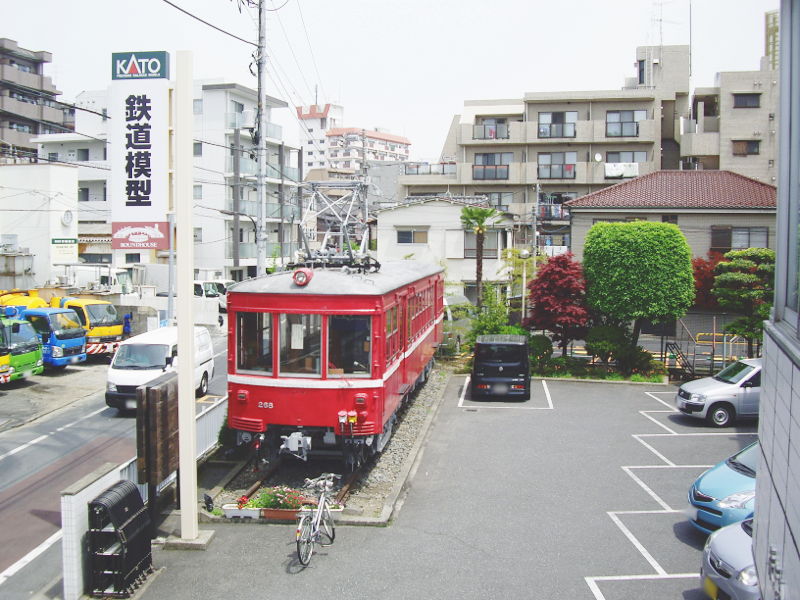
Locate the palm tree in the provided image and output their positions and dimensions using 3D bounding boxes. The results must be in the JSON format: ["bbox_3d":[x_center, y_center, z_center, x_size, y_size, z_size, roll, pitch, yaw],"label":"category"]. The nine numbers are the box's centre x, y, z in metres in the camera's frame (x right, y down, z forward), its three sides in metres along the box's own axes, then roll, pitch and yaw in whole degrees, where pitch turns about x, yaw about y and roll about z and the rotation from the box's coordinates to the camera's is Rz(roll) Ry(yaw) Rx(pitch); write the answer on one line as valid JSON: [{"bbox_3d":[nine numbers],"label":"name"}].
[{"bbox_3d":[2.937,-0.559,32.033,1.500,5.720,1.500,1,4,7],"label":"palm tree"}]

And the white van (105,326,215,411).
[{"bbox_3d":[-6.392,1.869,23.594,1.690,1.950,4.600,0,3,2],"label":"white van"}]

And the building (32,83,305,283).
[{"bbox_3d":[-17.404,-7.568,67.898,16.000,15.600,12.200,1,3,18],"label":"building"}]

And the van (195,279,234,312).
[{"bbox_3d":[-11.424,-0.009,52.085,4.000,2.050,1.680,2,3,22],"label":"van"}]

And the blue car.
[{"bbox_3d":[6.334,2.760,13.271,3.950,1.640,1.690,0,4,-5],"label":"blue car"}]

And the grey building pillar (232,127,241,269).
[{"bbox_3d":[-10.389,-6.476,55.696,0.360,8.950,0.360,1,4,7],"label":"grey building pillar"}]

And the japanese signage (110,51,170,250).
[{"bbox_3d":[-3.757,-2.145,12.697,0.800,2.800,0.140,1,4,10],"label":"japanese signage"}]

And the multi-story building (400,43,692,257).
[{"bbox_3d":[10.065,-8.421,63.515,18.800,17.300,11.000,1,4,8],"label":"multi-story building"}]

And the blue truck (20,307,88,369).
[{"bbox_3d":[-13.183,1.285,28.910,5.100,2.260,2.000,1,4,8],"label":"blue truck"}]

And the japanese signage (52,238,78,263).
[{"bbox_3d":[-15.958,-2.361,41.742,0.100,1.130,1.650,2,4,28],"label":"japanese signage"}]

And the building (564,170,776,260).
[{"bbox_3d":[15.087,-2.540,46.109,13.200,8.400,9.700,1,3,8],"label":"building"}]

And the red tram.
[{"bbox_3d":[-0.798,0.991,22.079,2.770,3.650,14.505,1,4,7],"label":"red tram"}]

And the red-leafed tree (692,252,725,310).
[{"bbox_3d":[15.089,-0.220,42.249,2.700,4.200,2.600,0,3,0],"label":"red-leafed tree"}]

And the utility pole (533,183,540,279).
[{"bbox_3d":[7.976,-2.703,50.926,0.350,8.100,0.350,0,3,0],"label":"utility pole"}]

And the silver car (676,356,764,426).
[{"bbox_3d":[8.956,2.237,21.756,4.200,1.510,1.690,0,3,-3],"label":"silver car"}]

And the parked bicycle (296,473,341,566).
[{"bbox_3d":[-1.098,2.954,12.054,0.570,1.040,1.680,1,3,14],"label":"parked bicycle"}]

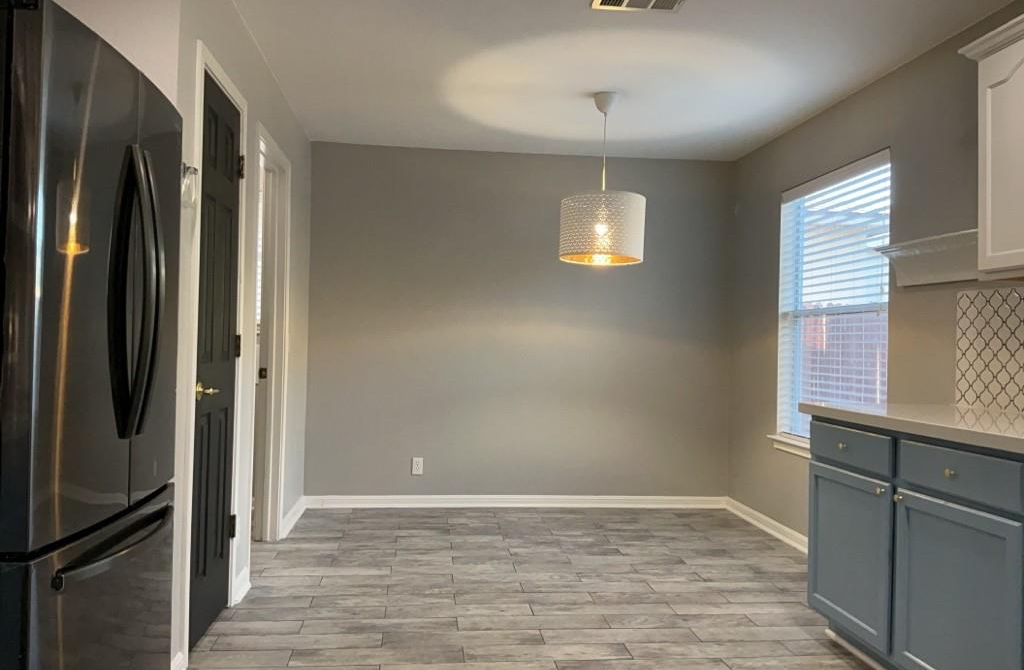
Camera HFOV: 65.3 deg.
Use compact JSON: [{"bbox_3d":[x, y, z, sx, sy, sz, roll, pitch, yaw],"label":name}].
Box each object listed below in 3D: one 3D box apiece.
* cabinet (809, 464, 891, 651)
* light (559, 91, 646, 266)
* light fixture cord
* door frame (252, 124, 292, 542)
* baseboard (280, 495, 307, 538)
[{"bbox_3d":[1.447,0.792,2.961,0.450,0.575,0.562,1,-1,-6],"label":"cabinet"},{"bbox_3d":[0.473,-0.818,4.135,0.440,0.874,0.440,1,-1,-6],"label":"light"},{"bbox_3d":[0.475,-0.934,4.136,0.016,0.448,0.016,1,-1,-6],"label":"light fixture cord"},{"bbox_3d":[-1.276,0.089,4.019,0.140,2.108,0.890,1,-1,-6],"label":"door frame"},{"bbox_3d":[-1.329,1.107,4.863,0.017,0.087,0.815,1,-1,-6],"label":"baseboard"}]

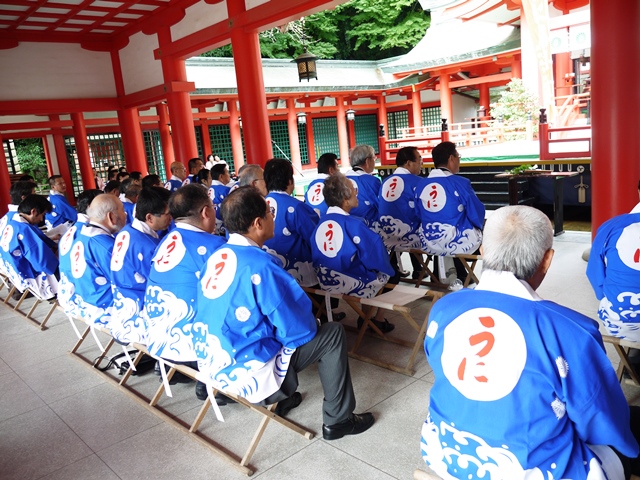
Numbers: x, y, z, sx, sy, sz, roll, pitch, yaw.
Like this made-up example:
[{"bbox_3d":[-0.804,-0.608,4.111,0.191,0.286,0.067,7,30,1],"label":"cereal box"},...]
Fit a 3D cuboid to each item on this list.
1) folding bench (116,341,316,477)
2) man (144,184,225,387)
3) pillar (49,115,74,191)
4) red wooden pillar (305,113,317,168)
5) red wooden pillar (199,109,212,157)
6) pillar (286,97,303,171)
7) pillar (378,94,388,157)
[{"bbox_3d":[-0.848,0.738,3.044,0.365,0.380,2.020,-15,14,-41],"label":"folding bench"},{"bbox_3d":[-0.515,0.310,2.783,0.686,1.249,0.530,-15,14,-41],"label":"man"},{"bbox_3d":[-8.501,-2.633,17.100,0.330,2.958,0.320,-15,14,-41],"label":"pillar"},{"bbox_3d":[-0.438,-4.681,24.487,0.310,2.641,0.310,-5,11,1],"label":"red wooden pillar"},{"bbox_3d":[-3.702,-3.120,17.174,0.220,2.550,0.220,-14,14,-41],"label":"red wooden pillar"},{"bbox_3d":[-0.847,-3.514,17.645,0.310,2.610,0.310,-5,10,1],"label":"pillar"},{"bbox_3d":[2.567,-4.452,20.736,0.310,2.650,0.310,-5,10,1],"label":"pillar"}]

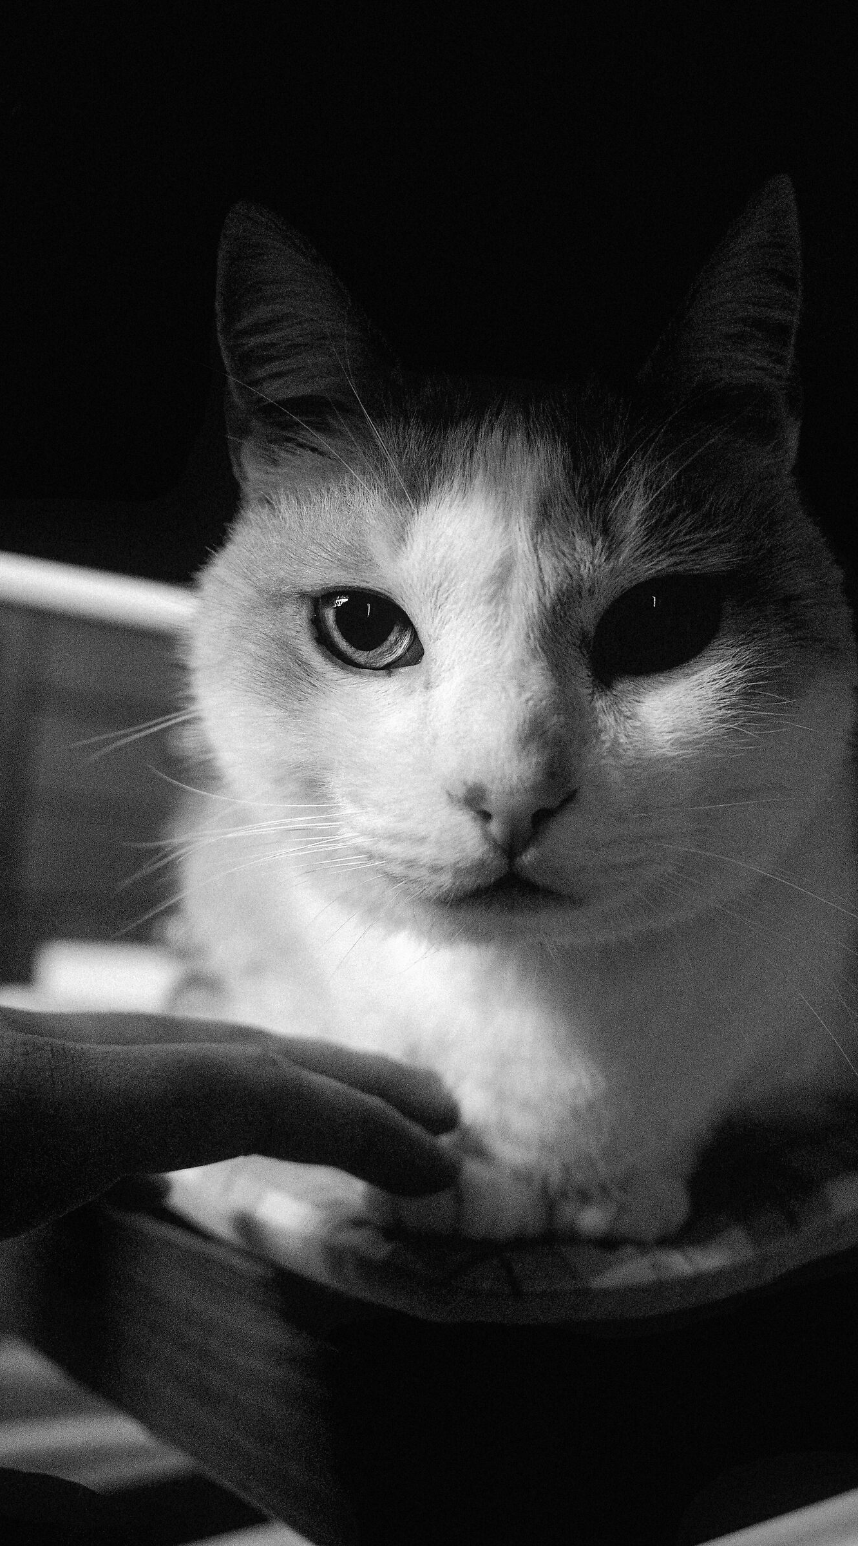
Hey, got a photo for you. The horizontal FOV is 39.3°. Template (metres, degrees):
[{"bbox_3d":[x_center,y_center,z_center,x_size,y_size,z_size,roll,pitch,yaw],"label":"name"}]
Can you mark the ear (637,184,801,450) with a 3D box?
[{"bbox_3d":[0.069,-0.108,0.285,0.037,0.063,0.028,7,5,-11],"label":"ear"}]

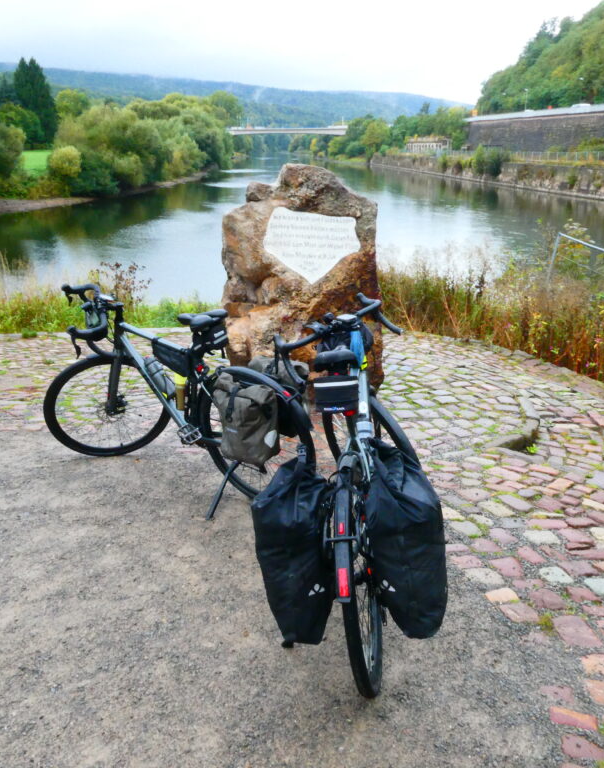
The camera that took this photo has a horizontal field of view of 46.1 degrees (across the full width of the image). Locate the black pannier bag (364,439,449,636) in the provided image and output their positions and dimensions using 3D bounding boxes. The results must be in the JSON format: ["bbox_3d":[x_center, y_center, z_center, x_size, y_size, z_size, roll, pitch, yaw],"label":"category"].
[{"bbox_3d":[0.338,0.471,2.228,0.215,0.540,0.310,-9,17,9],"label":"black pannier bag"}]

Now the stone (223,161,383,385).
[{"bbox_3d":[0.005,-0.701,5.011,1.100,1.630,0.600,3,19,8],"label":"stone"}]

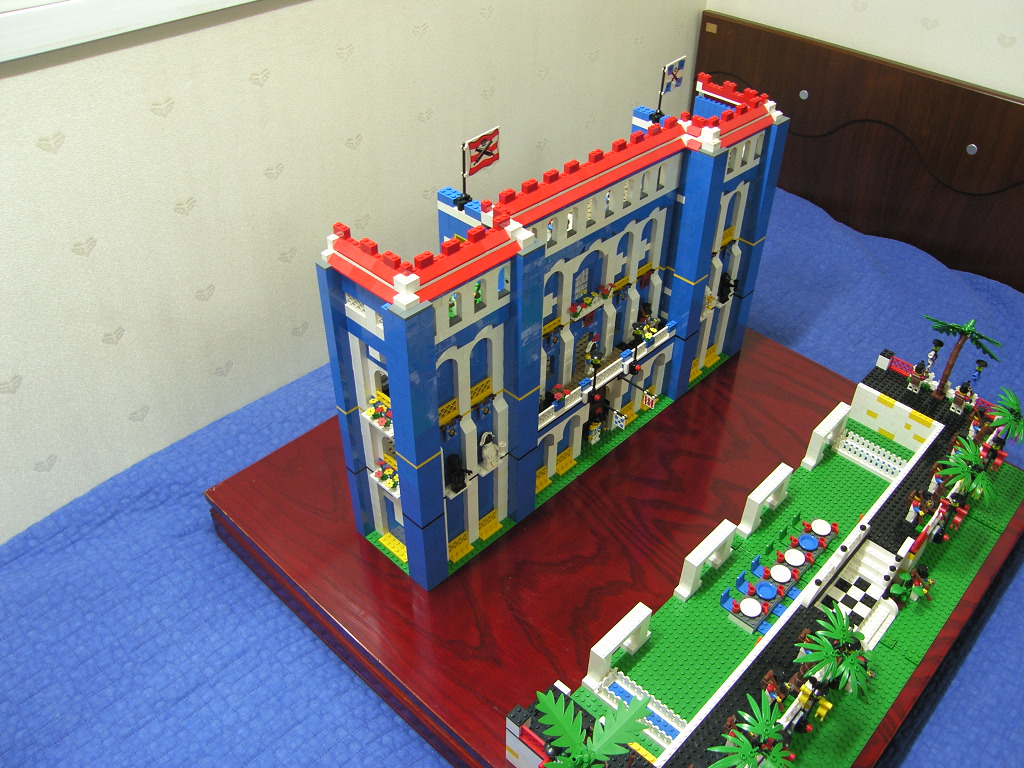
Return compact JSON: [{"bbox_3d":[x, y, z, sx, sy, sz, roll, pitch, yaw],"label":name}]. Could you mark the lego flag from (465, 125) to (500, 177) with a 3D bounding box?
[{"bbox_3d":[-0.029,-0.228,0.812,0.005,0.035,0.052,27,45,29],"label":"lego flag"}]

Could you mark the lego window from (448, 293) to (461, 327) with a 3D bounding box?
[{"bbox_3d":[-0.054,-0.071,0.760,0.008,0.034,0.016,31,48,33],"label":"lego window"}]

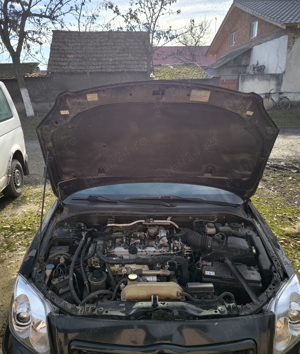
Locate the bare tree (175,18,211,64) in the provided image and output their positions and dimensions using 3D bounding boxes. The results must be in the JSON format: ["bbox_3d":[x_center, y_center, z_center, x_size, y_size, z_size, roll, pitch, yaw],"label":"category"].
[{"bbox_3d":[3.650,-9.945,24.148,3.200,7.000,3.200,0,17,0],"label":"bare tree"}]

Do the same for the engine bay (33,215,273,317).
[{"bbox_3d":[0.030,0.522,1.508,1.150,0.420,0.720,0,17,-1],"label":"engine bay"}]

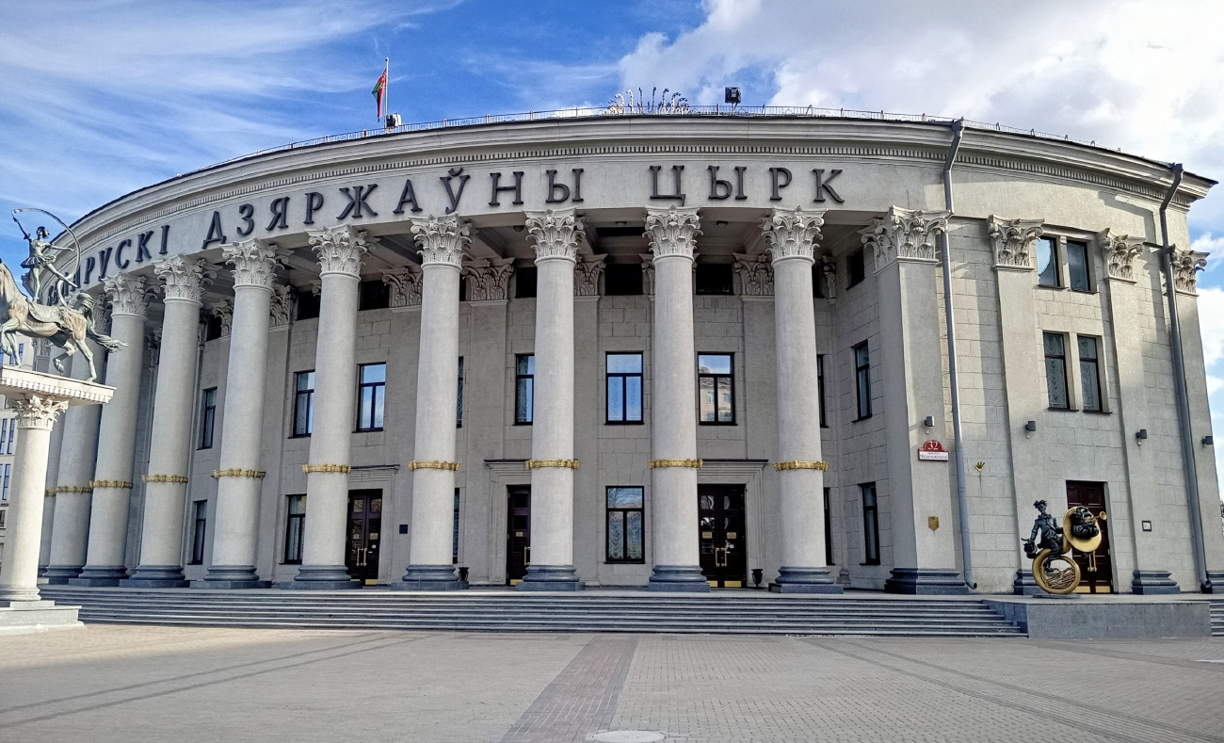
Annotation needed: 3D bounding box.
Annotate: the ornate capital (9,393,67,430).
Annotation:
[{"bbox_3d":[-14.758,1.100,25.452,0.960,0.870,0.960,-4,-12,20],"label":"ornate capital"}]

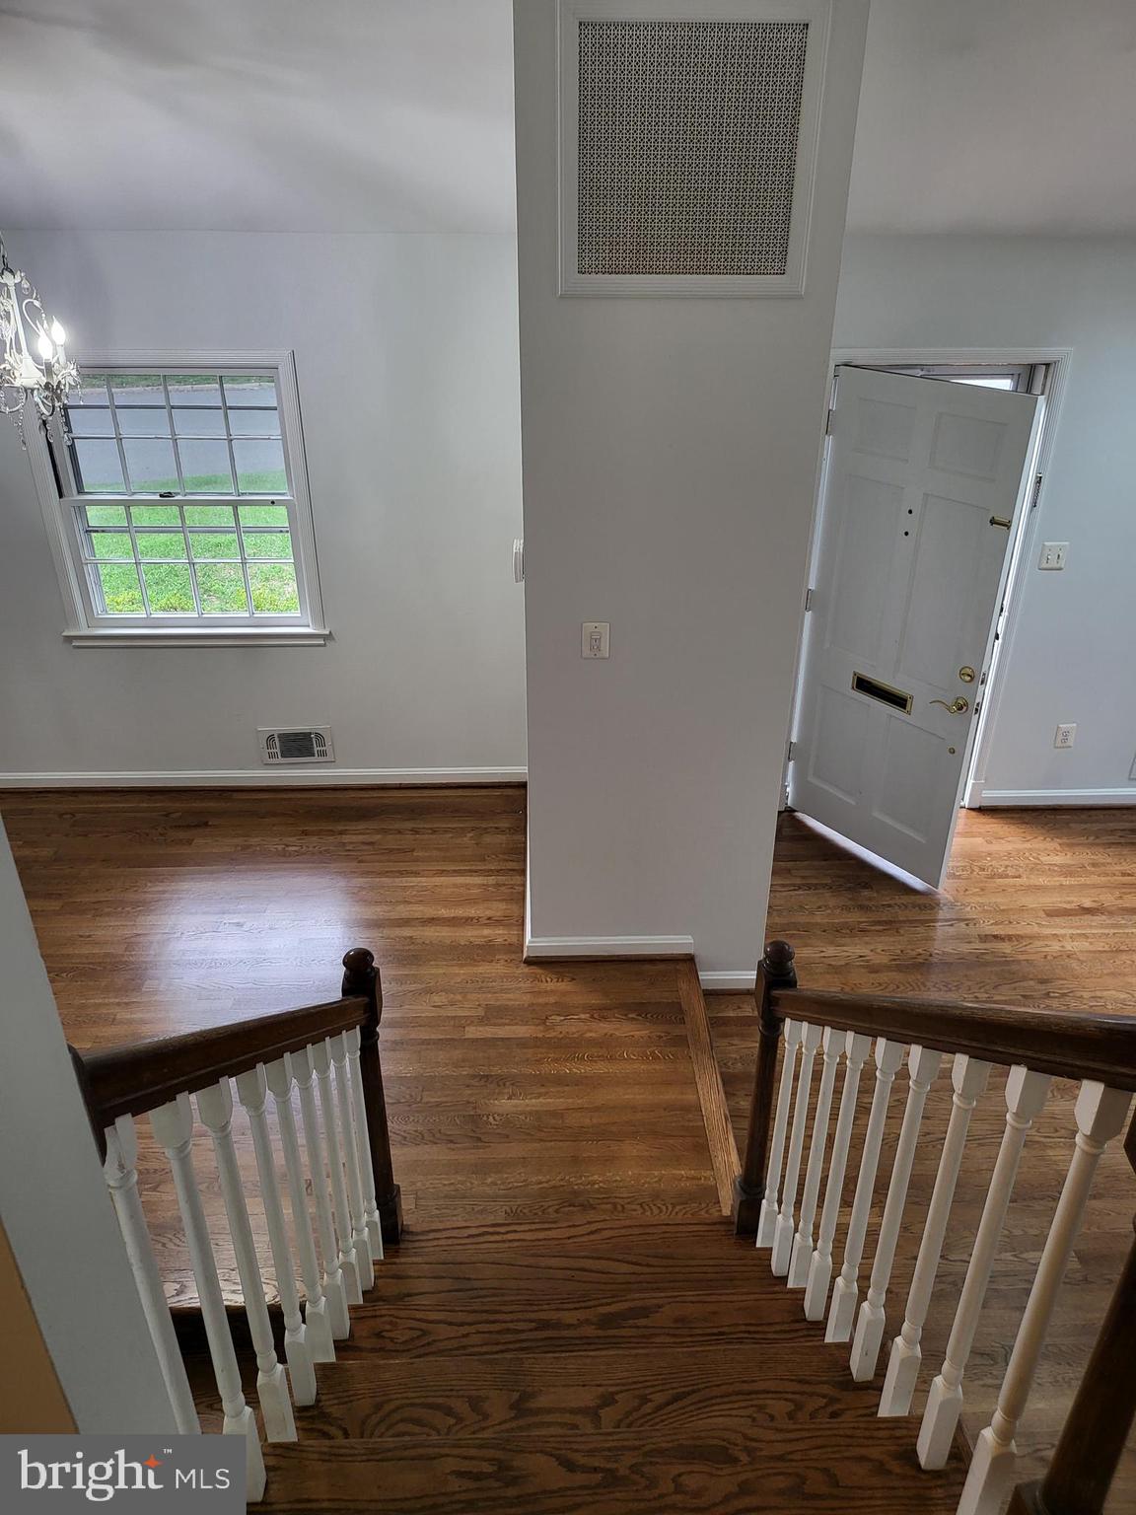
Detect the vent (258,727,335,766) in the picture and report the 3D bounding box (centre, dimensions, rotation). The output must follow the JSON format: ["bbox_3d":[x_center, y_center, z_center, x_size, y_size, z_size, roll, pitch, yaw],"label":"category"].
[{"bbox_3d":[-1.280,-0.054,4.959,0.341,0.189,0.025,-1,27,-2],"label":"vent"}]

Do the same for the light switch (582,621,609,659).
[{"bbox_3d":[0.089,-0.364,3.299,0.086,0.125,0.015,-1,27,-2],"label":"light switch"}]

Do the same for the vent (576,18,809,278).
[{"bbox_3d":[0.308,-1.547,2.694,0.572,0.572,0.025,-1,27,-2],"label":"vent"}]

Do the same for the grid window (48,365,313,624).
[{"bbox_3d":[-1.631,-1.082,4.455,1.001,1.113,0.090,-1,27,-2],"label":"grid window"}]

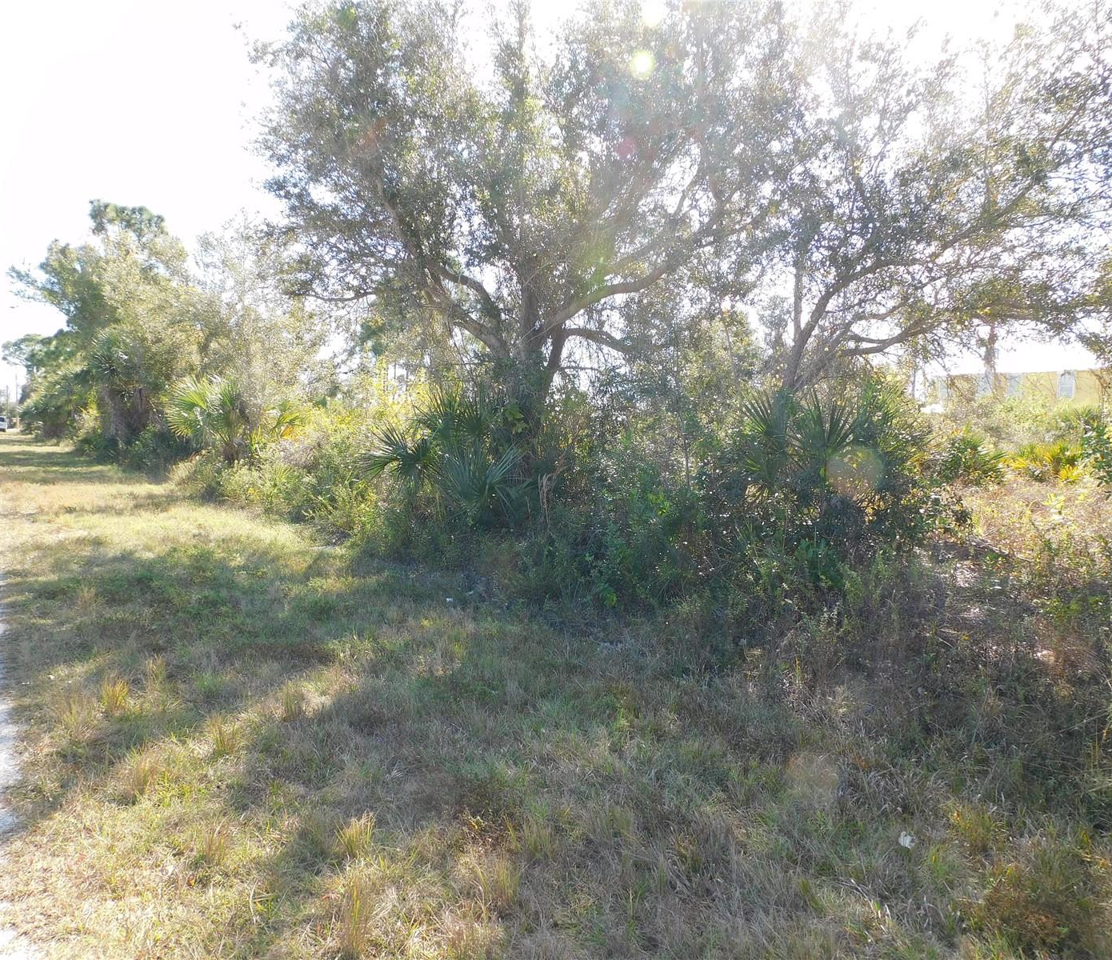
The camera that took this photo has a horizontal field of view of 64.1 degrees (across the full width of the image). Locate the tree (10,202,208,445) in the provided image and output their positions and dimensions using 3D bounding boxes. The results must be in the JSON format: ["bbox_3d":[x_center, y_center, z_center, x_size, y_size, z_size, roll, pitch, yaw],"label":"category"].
[{"bbox_3d":[-22.639,-7.900,45.000,9.300,12.300,8.500,-2,4,-26],"label":"tree"}]

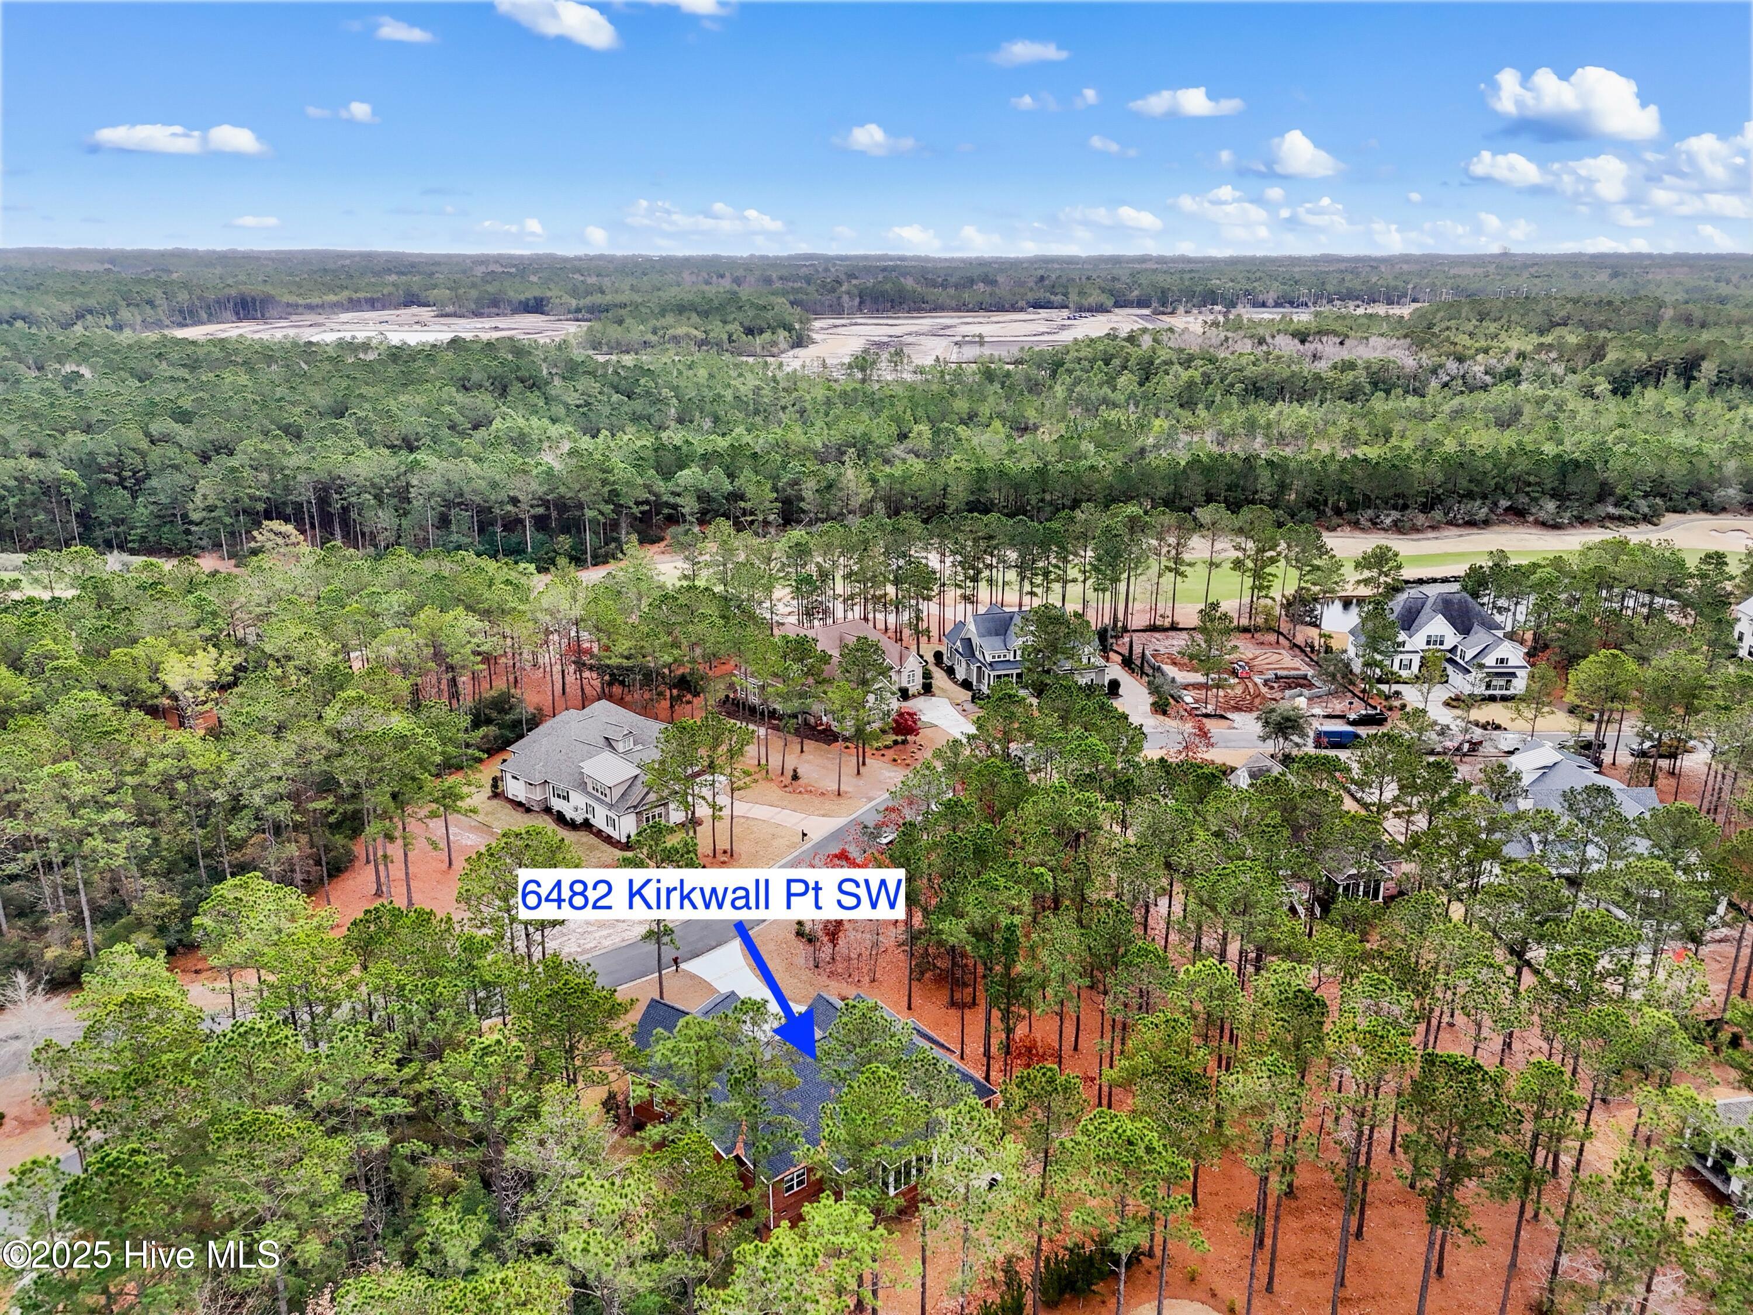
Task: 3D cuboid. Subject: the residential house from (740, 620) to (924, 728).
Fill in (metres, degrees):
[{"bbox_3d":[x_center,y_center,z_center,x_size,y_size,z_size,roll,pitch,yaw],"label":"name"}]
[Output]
[{"bbox_3d":[-4.000,1.440,170.940,21.300,8.400,23.500,-16,24,-39],"label":"residential house"}]

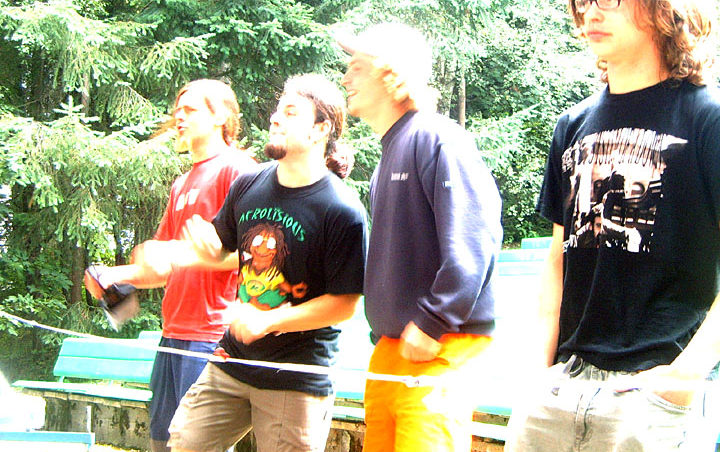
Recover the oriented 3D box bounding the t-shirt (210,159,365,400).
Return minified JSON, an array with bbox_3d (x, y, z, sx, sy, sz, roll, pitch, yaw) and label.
[{"bbox_3d":[-0.215,0.158,3.500,0.520,0.690,0.340,0,-8,37],"label":"t-shirt"}]

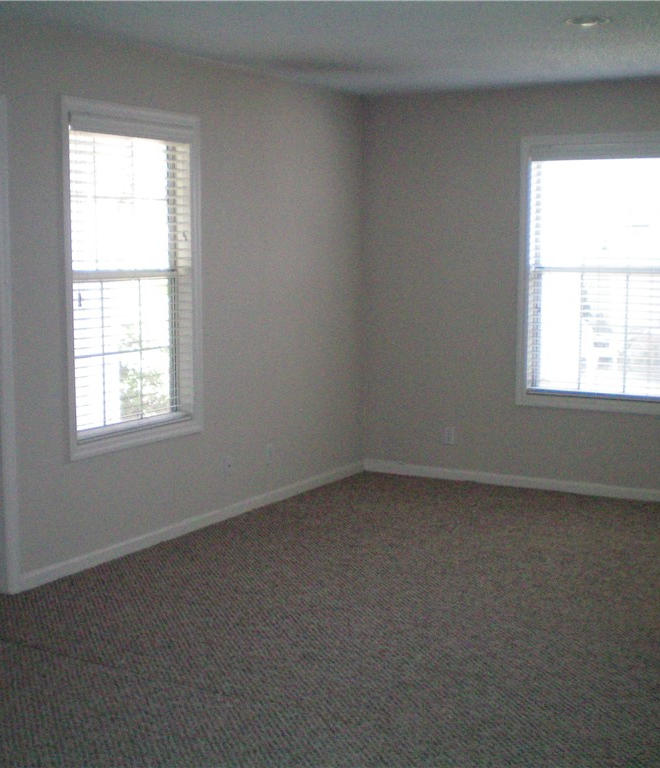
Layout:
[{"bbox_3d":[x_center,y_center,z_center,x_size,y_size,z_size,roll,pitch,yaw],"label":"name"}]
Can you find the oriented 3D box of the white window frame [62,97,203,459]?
[{"bbox_3d":[-0.936,-0.499,5.303,0.110,1.580,0.975,4,8,30],"label":"white window frame"}]

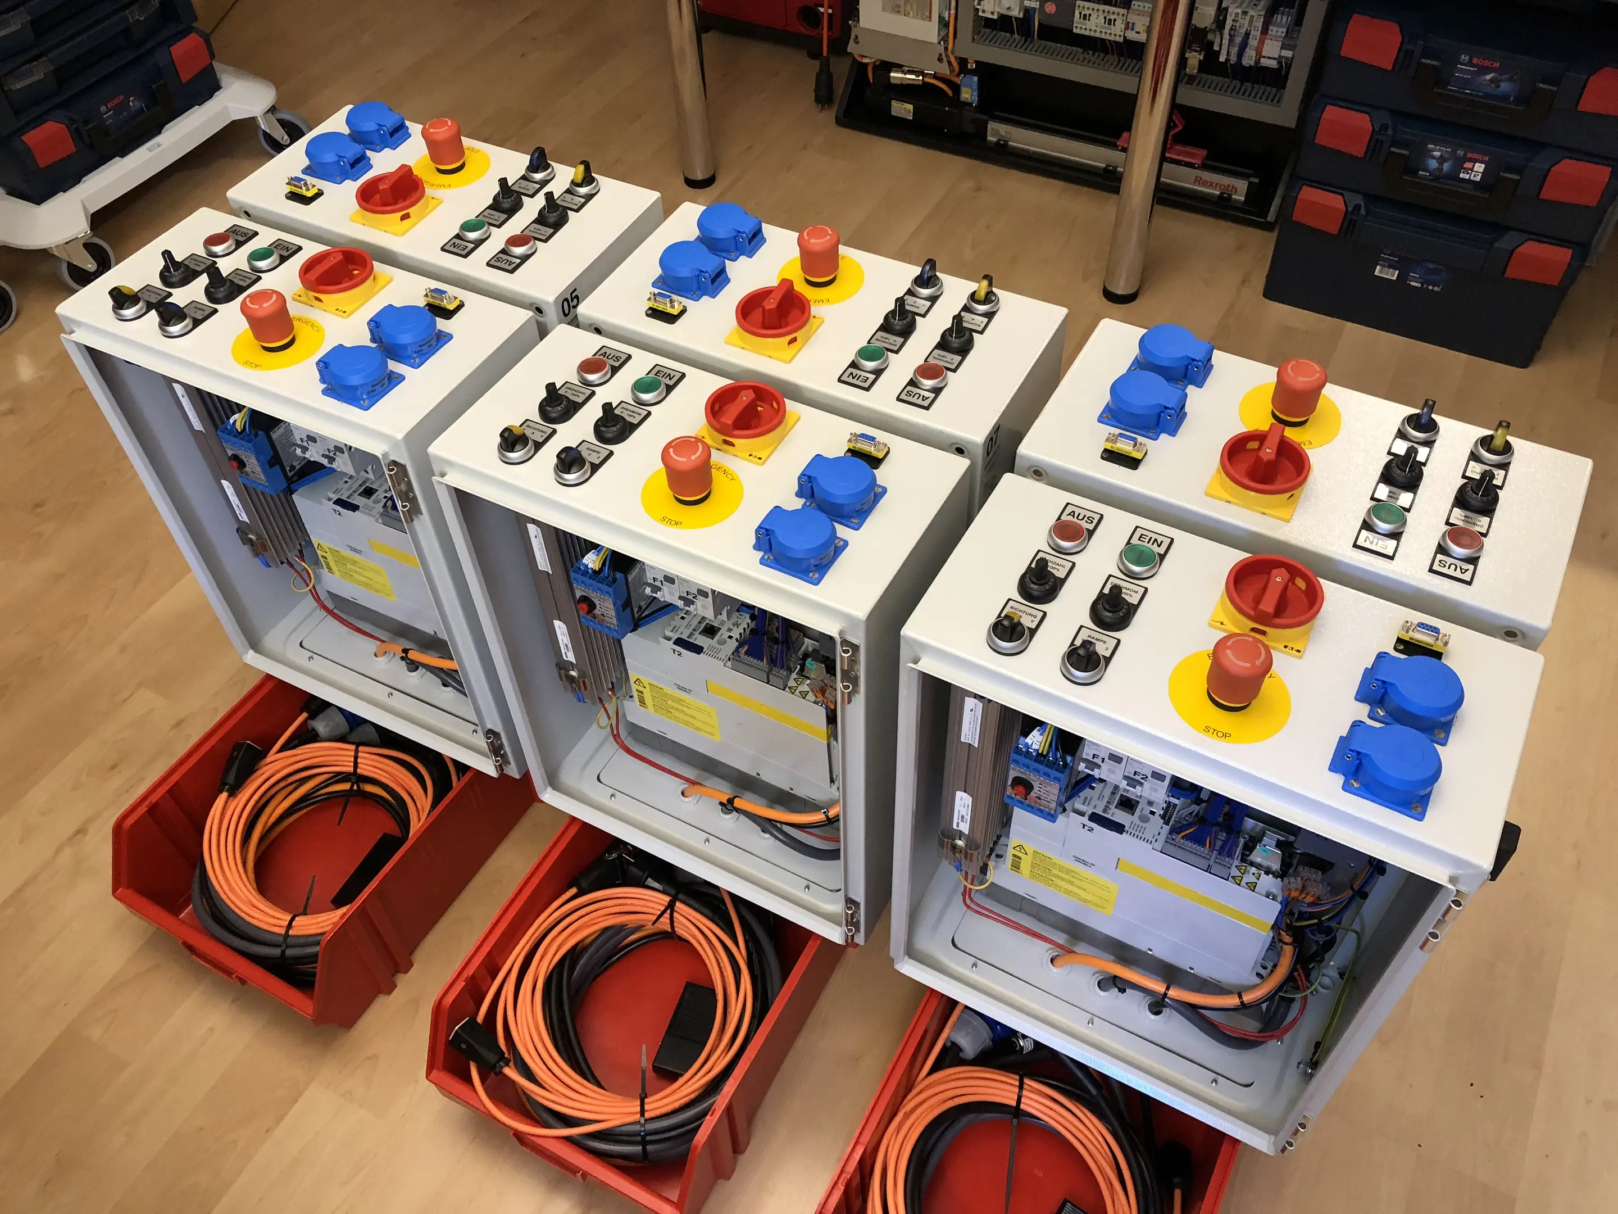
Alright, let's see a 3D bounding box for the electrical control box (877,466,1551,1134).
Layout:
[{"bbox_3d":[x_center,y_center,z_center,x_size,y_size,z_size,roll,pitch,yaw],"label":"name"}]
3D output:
[{"bbox_3d":[0.288,0.183,1.086,0.400,0.535,0.204,22,54,20],"label":"electrical control box"}]

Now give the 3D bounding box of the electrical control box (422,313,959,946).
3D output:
[{"bbox_3d":[-0.088,0.035,1.229,0.400,0.535,0.204,21,53,19],"label":"electrical control box"}]

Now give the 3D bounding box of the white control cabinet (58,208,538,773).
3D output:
[{"bbox_3d":[-0.465,-0.112,1.361,0.400,0.535,0.204,20,53,18],"label":"white control cabinet"}]

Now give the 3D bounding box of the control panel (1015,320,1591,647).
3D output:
[{"bbox_3d":[0.399,0.025,1.213,0.400,0.535,0.204,22,54,20],"label":"control panel"}]

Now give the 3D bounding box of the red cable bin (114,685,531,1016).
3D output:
[{"bbox_3d":[-0.519,0.220,1.561,0.310,0.200,0.500,22,54,20],"label":"red cable bin"}]

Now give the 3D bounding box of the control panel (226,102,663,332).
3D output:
[{"bbox_3d":[-0.352,-0.262,1.477,0.400,0.535,0.204,21,53,19],"label":"control panel"}]

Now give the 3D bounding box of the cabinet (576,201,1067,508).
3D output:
[{"bbox_3d":[0.021,-0.120,1.355,0.400,0.535,0.204,21,53,19],"label":"cabinet"}]

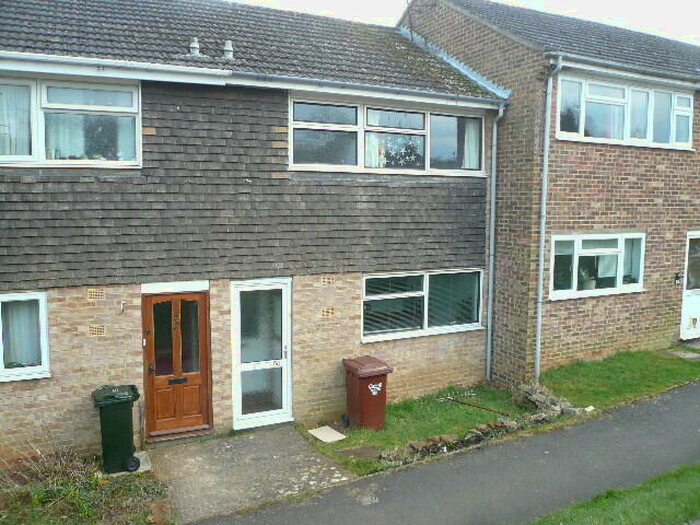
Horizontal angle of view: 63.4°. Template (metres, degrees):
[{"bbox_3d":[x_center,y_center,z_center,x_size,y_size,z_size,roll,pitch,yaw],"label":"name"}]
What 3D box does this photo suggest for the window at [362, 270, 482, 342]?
[{"bbox_3d":[1.245,0.679,9.225,2.310,1.030,0.100,-3,8,-26],"label":"window"}]

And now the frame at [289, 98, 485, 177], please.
[{"bbox_3d":[0.702,-1.852,8.622,3.430,0.990,0.100,-3,8,-26],"label":"frame"}]

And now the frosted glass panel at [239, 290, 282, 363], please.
[{"bbox_3d":[-1.255,0.906,8.051,0.600,1.030,0.030,-3,8,-26],"label":"frosted glass panel"}]

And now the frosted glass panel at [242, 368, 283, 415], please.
[{"bbox_3d":[-1.263,1.855,8.164,0.600,0.640,0.030,-3,8,-26],"label":"frosted glass panel"}]

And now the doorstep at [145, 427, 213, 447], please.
[{"bbox_3d":[-2.300,2.367,7.655,0.870,0.120,0.160,-3,8,-26],"label":"doorstep"}]

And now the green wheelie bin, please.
[{"bbox_3d":[-2.882,2.007,6.997,0.550,1.020,0.470,-3,8,-26],"label":"green wheelie bin"}]

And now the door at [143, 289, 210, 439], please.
[{"bbox_3d":[-2.459,1.453,8.140,0.903,2.054,0.080,-2,7,-22],"label":"door"}]

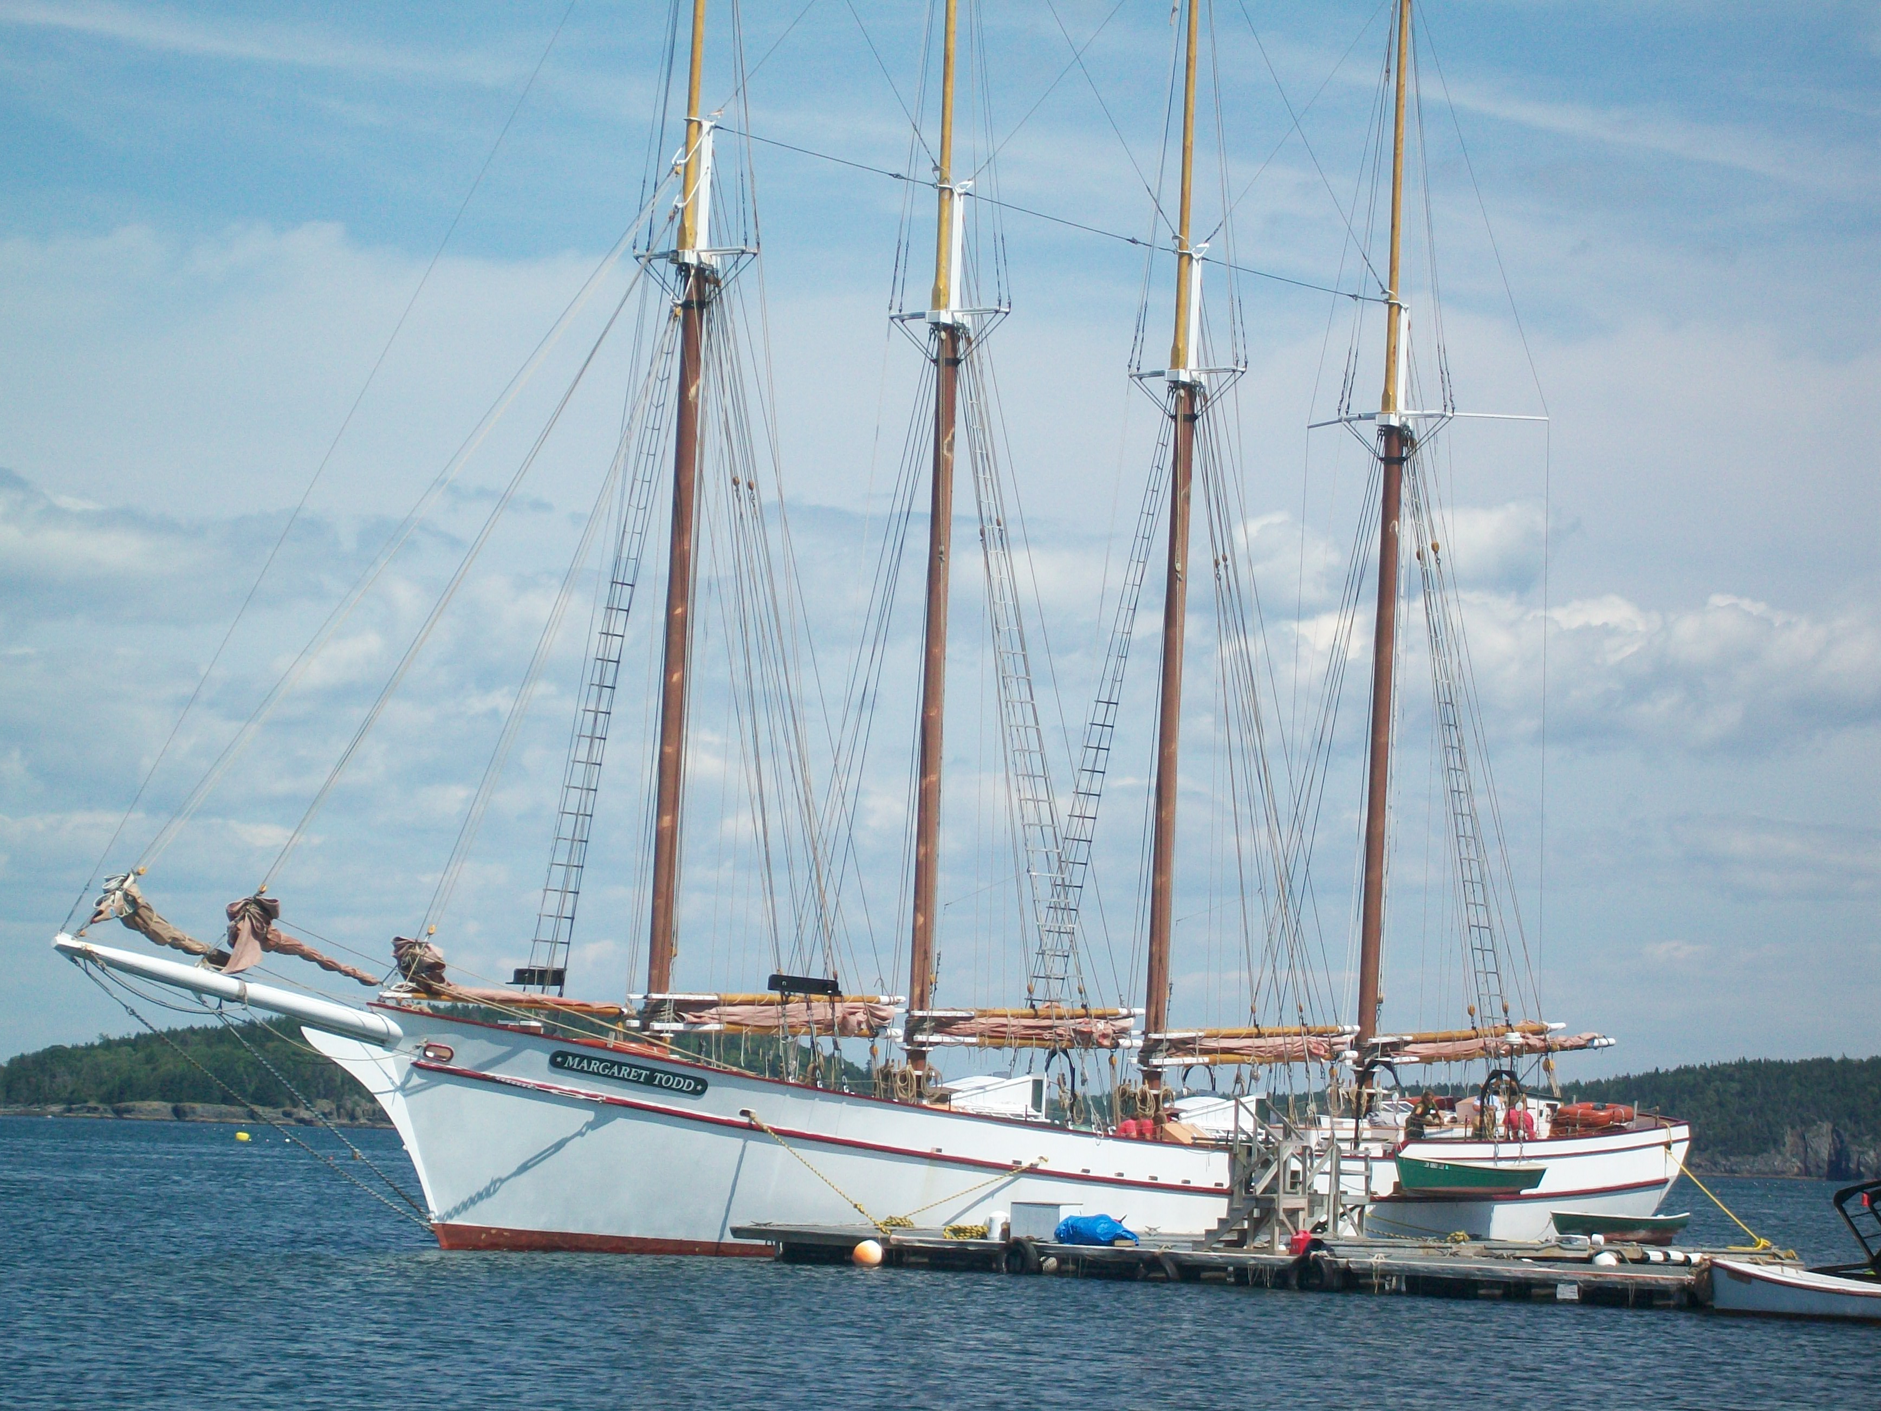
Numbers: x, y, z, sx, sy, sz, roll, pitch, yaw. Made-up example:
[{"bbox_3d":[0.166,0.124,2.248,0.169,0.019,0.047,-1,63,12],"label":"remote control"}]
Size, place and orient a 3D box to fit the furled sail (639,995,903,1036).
[{"bbox_3d":[-2.778,5.087,97.364,0.600,0.800,7.150,-1,-5,36],"label":"furled sail"}]

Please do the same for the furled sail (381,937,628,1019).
[{"bbox_3d":[-6.735,4.245,91.952,0.750,1.000,5.850,-1,-5,36],"label":"furled sail"}]

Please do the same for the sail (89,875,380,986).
[{"bbox_3d":[-10.380,3.346,86.970,0.850,1.300,6.300,-1,-5,36],"label":"sail"}]

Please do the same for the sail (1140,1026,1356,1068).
[{"bbox_3d":[5.816,6.363,109.129,0.600,0.900,7.400,-1,-5,36],"label":"sail"}]

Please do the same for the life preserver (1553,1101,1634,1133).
[{"bbox_3d":[12.797,8.218,117.138,1.500,0.600,1.150,-1,-5,36],"label":"life preserver"}]

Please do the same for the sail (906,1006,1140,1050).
[{"bbox_3d":[1.528,5.696,103.258,0.600,0.860,7.200,-1,-5,36],"label":"sail"}]

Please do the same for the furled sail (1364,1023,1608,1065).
[{"bbox_3d":[10.943,6.714,116.157,0.650,1.000,9.400,-1,-5,36],"label":"furled sail"}]

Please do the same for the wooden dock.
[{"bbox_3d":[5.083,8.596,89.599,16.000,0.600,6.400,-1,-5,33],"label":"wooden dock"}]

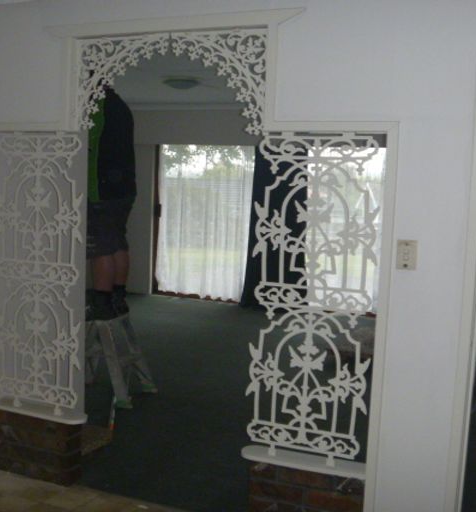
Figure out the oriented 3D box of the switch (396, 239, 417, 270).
[{"bbox_3d":[0.665,-0.002,2.943,0.075,0.117,0.012,5,8,23],"label":"switch"}]

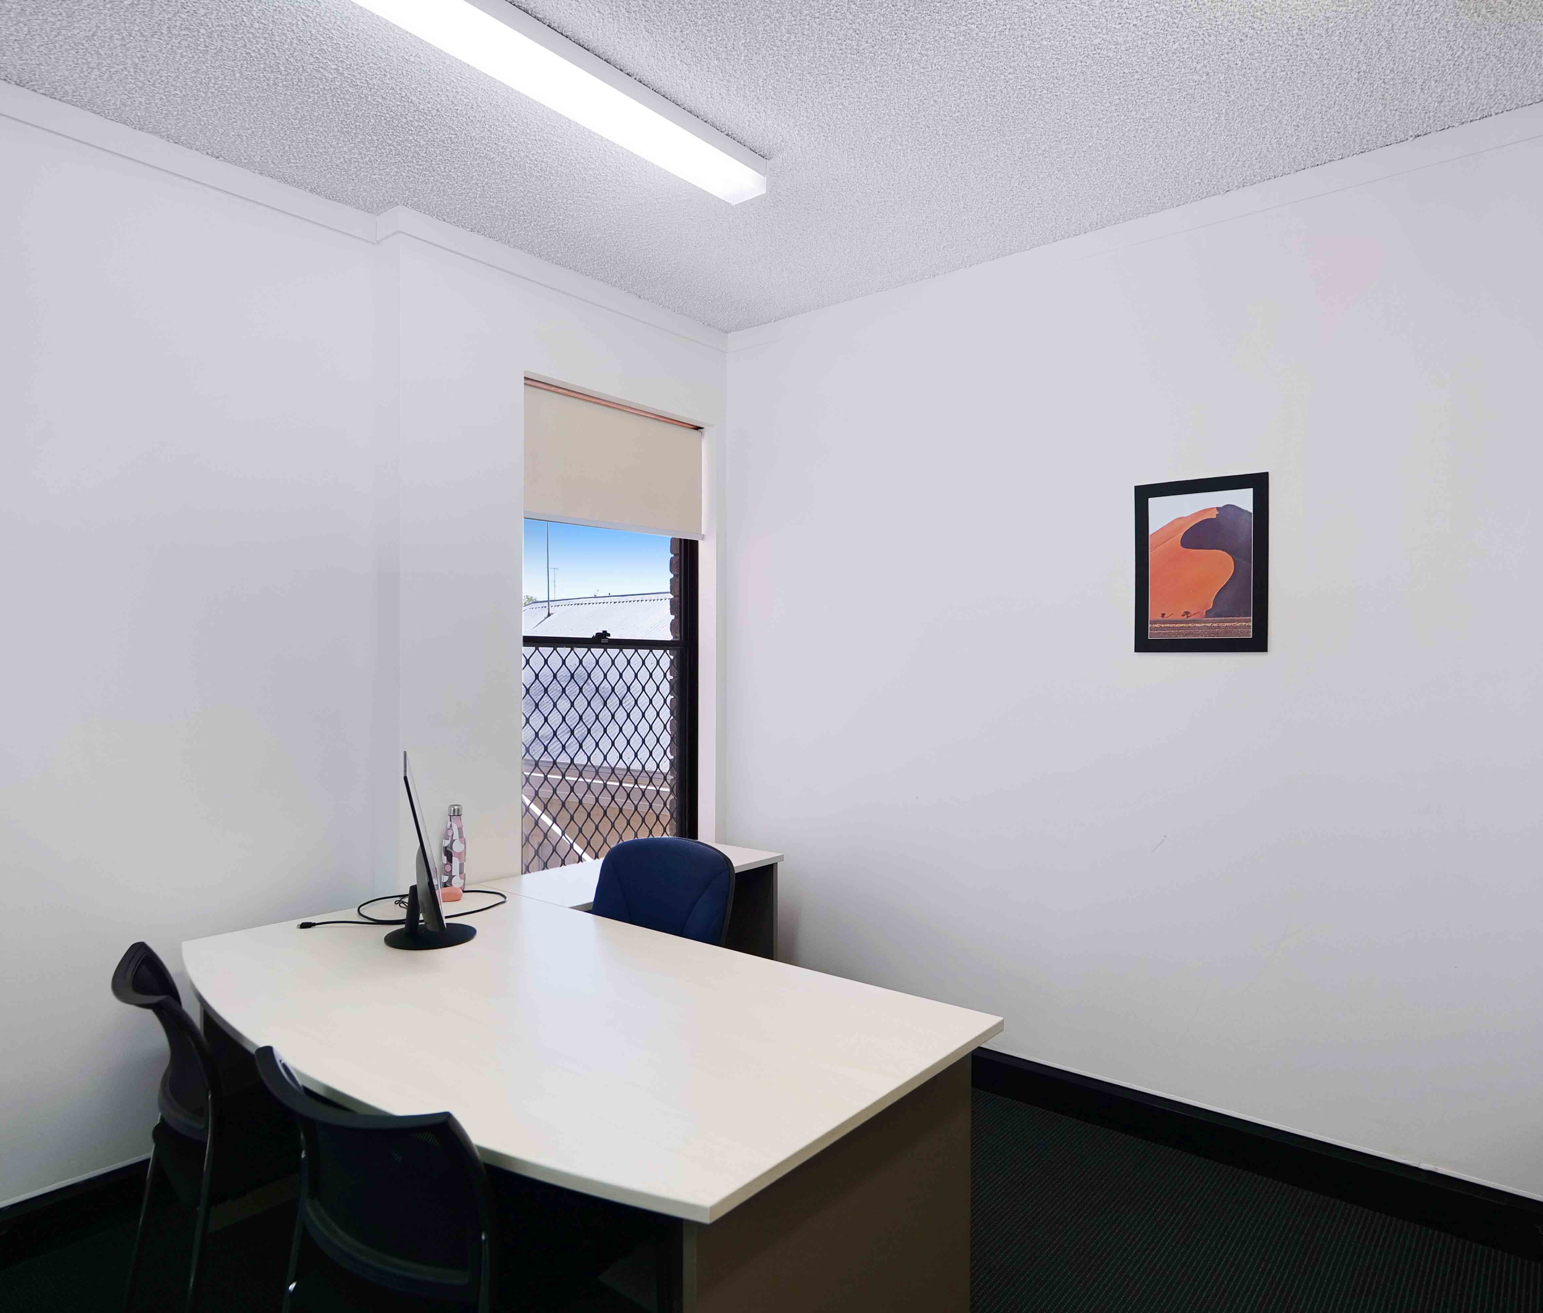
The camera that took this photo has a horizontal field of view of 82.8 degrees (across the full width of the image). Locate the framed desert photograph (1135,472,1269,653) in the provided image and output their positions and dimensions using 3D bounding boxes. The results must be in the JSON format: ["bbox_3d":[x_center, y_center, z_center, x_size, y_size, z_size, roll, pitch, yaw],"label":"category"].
[{"bbox_3d":[1.247,-0.263,2.551,0.360,0.500,0.020,0,-1,37],"label":"framed desert photograph"}]

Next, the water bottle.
[{"bbox_3d":[-0.974,0.593,2.699,0.071,0.262,0.071,0,-1,0],"label":"water bottle"}]

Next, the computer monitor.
[{"bbox_3d":[-0.875,0.495,2.257,0.235,0.452,0.610,1,-1,-23],"label":"computer monitor"}]

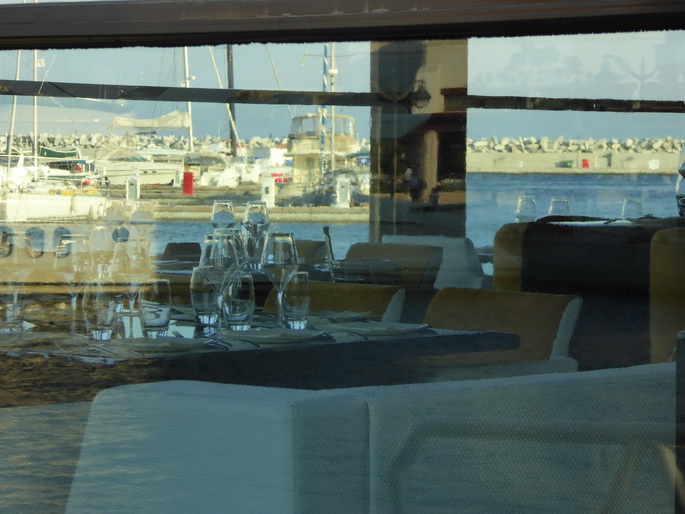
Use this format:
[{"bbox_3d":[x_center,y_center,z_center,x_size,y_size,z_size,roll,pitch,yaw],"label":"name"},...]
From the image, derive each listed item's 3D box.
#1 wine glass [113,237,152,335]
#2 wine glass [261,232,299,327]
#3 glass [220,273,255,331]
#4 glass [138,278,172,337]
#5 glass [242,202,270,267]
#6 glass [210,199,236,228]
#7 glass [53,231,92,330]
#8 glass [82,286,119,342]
[{"bbox_3d":[-0.479,0.070,6.821,0.088,0.228,0.088,0,2,0],"label":"wine glass"},{"bbox_3d":[-0.149,0.055,7.195,0.088,0.228,0.088,0,2,0],"label":"wine glass"},{"bbox_3d":[-0.246,0.108,7.086,0.076,0.131,0.076,0,2,0],"label":"glass"},{"bbox_3d":[-0.425,0.119,6.803,0.076,0.131,0.076,0,2,0],"label":"glass"},{"bbox_3d":[-0.300,-0.077,10.445,0.088,0.228,0.088,0,2,0],"label":"glass"},{"bbox_3d":[-0.421,-0.084,10.595,0.088,0.228,0.088,0,2,0],"label":"glass"},{"bbox_3d":[-0.621,0.067,6.889,0.088,0.228,0.088,0,2,0],"label":"glass"},{"bbox_3d":[-0.549,0.122,6.740,0.076,0.131,0.076,0,2,0],"label":"glass"}]

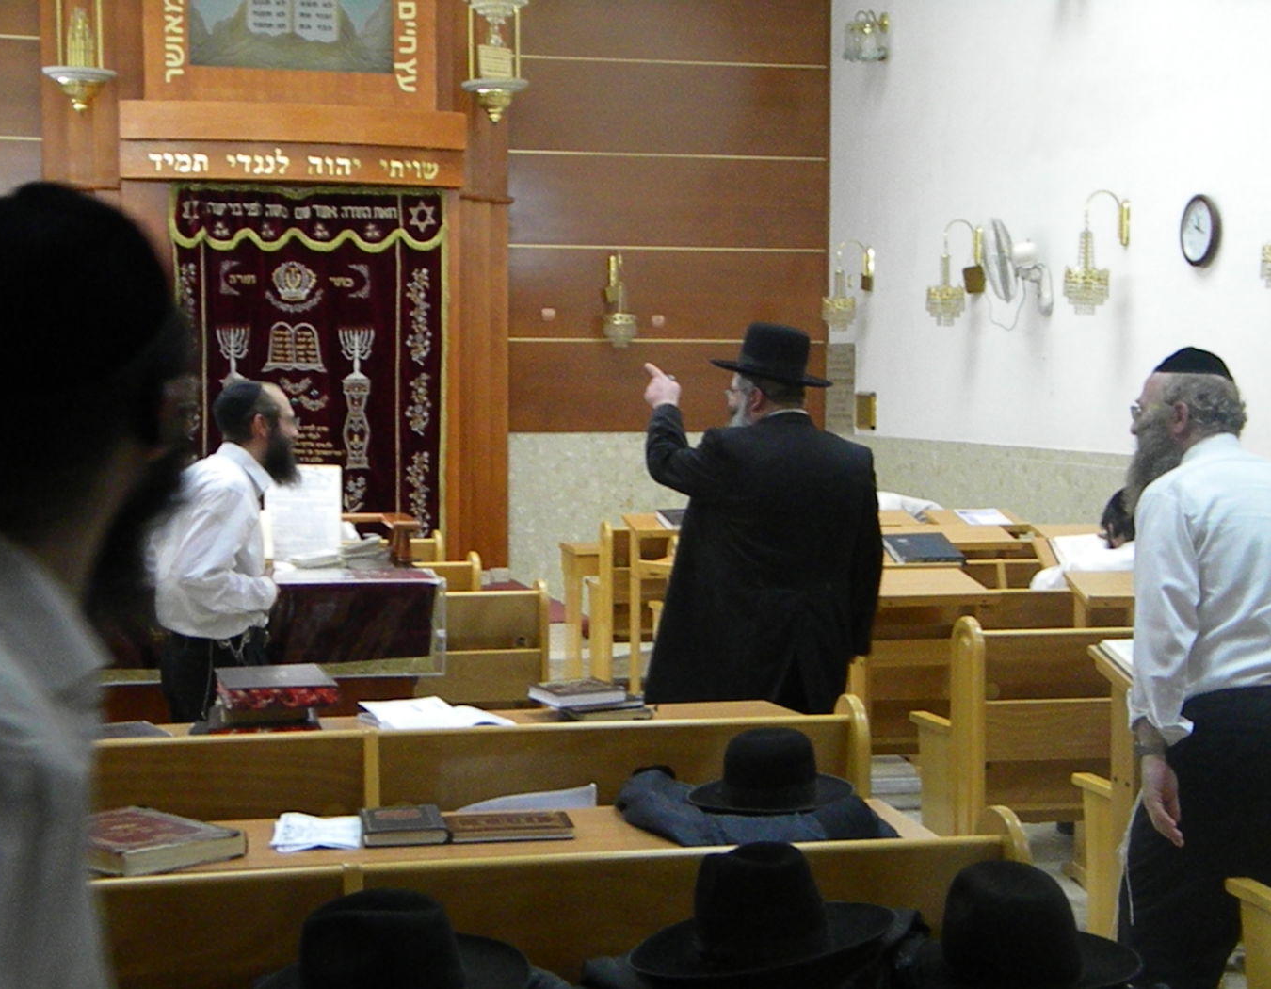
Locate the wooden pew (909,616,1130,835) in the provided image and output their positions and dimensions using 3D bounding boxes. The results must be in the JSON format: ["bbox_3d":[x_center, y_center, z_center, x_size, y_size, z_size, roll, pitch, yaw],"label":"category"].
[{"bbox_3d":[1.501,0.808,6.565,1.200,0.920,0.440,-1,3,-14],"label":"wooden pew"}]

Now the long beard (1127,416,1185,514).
[{"bbox_3d":[1.021,-0.056,4.200,0.120,0.200,0.150,1,3,15],"label":"long beard"}]

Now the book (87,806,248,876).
[{"bbox_3d":[-0.873,0.597,3.673,0.319,0.040,0.232,3,4,42],"label":"book"}]

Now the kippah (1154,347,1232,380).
[{"bbox_3d":[1.151,-0.272,4.400,0.162,0.062,0.162,4,3,-9],"label":"kippah"}]

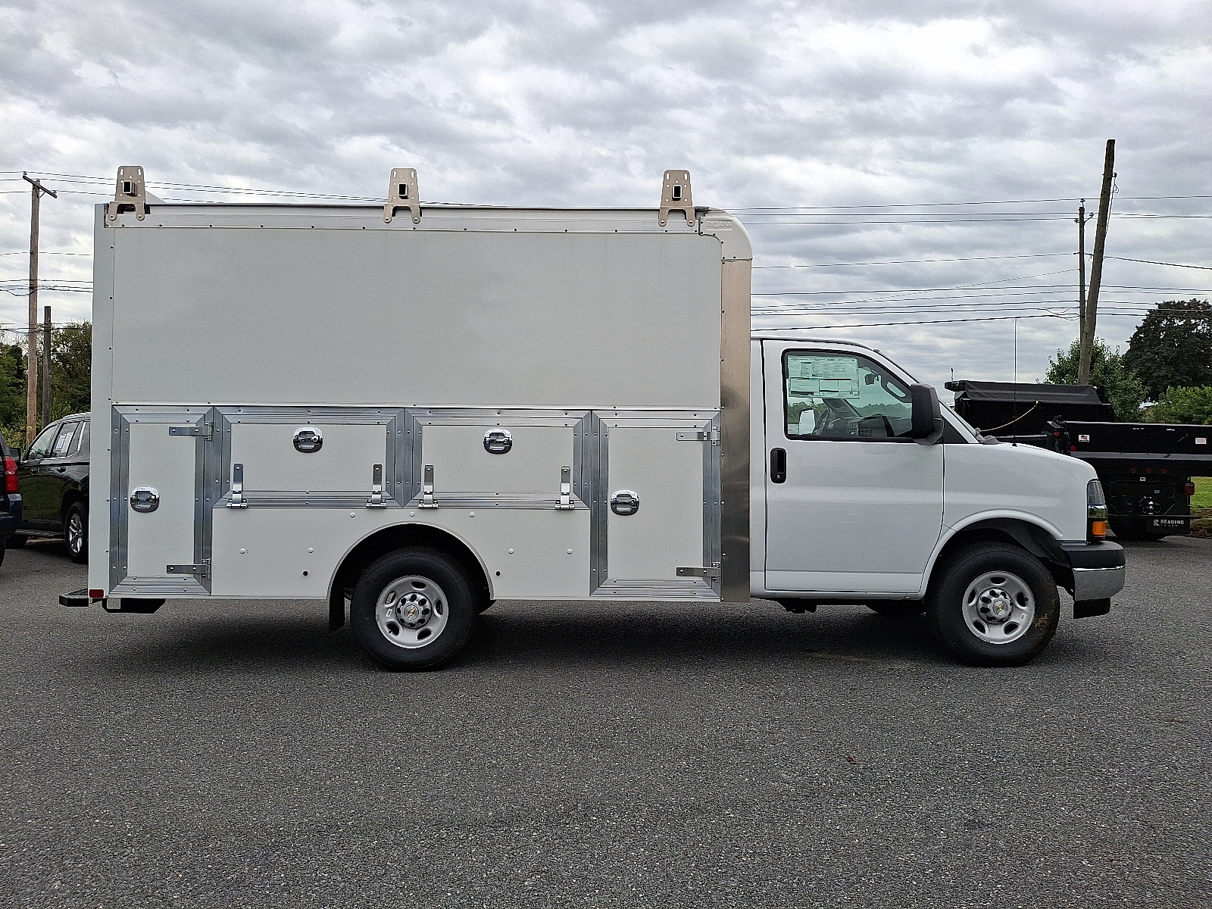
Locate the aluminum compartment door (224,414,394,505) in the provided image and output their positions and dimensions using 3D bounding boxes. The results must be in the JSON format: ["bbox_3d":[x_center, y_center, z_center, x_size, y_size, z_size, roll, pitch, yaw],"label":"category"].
[{"bbox_3d":[-1.743,0.028,5.150,1.000,0.540,0.050,0,-1,0],"label":"aluminum compartment door"}]

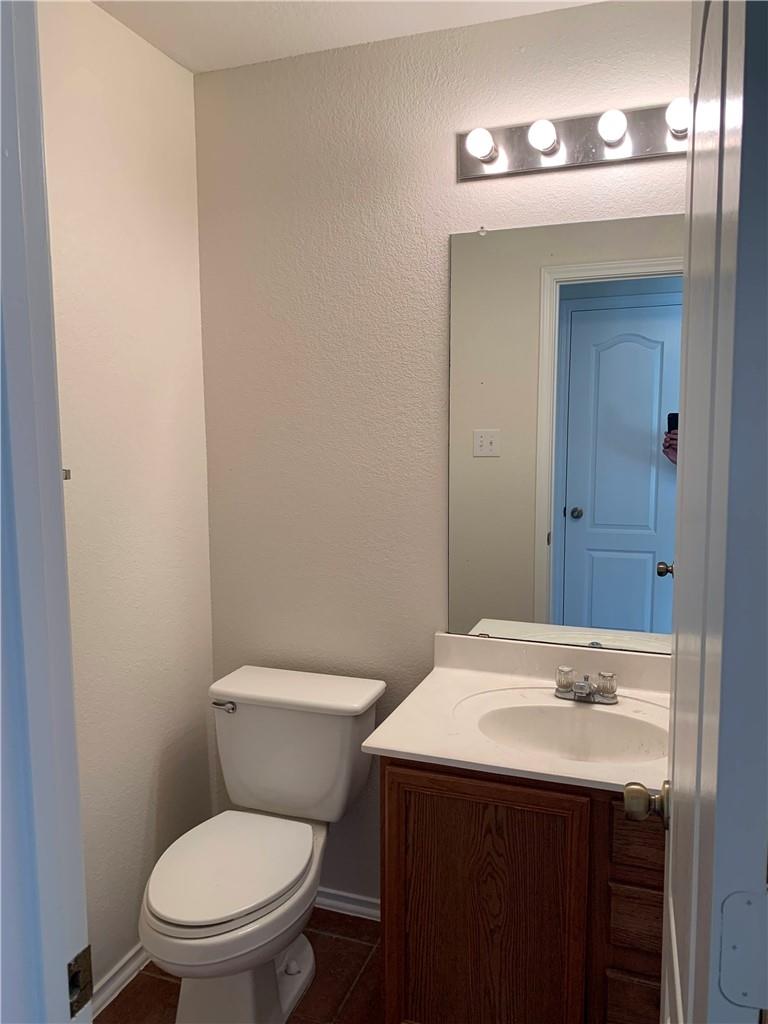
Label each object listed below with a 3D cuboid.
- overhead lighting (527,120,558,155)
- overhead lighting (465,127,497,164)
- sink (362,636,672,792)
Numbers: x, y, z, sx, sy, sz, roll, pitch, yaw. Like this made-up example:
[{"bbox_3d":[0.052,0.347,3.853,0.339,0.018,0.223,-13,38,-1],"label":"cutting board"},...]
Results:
[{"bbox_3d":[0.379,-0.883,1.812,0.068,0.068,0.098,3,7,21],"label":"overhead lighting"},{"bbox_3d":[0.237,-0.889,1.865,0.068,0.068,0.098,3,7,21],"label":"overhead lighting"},{"bbox_3d":[0.421,0.441,1.760,0.793,0.116,0.555,3,7,21],"label":"sink"}]

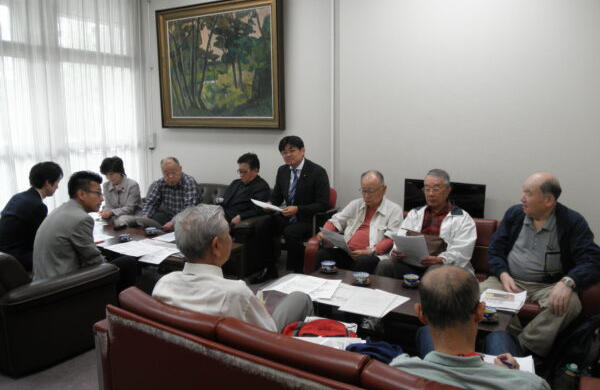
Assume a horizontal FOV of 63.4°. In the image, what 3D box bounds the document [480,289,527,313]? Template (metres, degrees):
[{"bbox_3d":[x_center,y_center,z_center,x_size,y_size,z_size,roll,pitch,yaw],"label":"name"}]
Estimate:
[{"bbox_3d":[1.026,0.524,2.460,0.220,0.035,0.285,5,11,31],"label":"document"}]

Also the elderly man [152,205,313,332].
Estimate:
[{"bbox_3d":[-0.208,0.526,2.163,0.520,1.050,0.860,5,11,31],"label":"elderly man"}]

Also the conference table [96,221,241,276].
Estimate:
[{"bbox_3d":[-1.238,0.572,3.852,1.591,0.440,0.560,5,11,31],"label":"conference table"}]

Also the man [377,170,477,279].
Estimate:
[{"bbox_3d":[0.782,0.393,2.955,0.560,1.036,0.780,5,11,31],"label":"man"}]

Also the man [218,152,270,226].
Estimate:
[{"bbox_3d":[-0.501,0.171,4.253,0.550,1.090,0.750,7,12,39],"label":"man"}]

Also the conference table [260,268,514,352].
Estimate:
[{"bbox_3d":[0.523,0.748,2.643,1.146,0.440,0.470,5,11,31],"label":"conference table"}]

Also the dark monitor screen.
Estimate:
[{"bbox_3d":[1.145,0.121,3.890,0.666,0.450,0.090,7,12,38],"label":"dark monitor screen"}]

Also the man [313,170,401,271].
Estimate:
[{"bbox_3d":[0.369,0.363,3.216,0.600,1.020,0.780,5,11,31],"label":"man"}]

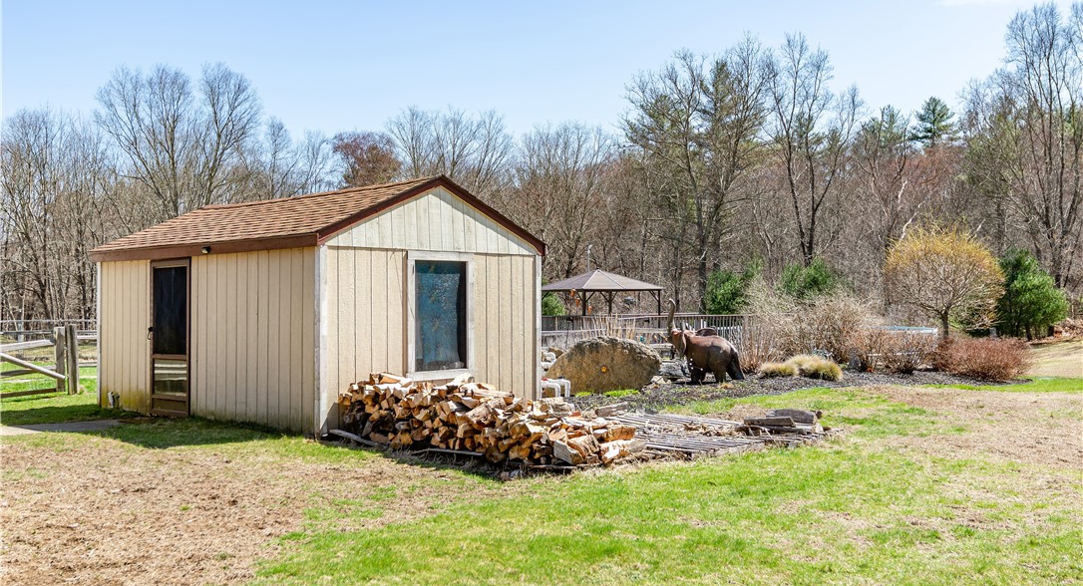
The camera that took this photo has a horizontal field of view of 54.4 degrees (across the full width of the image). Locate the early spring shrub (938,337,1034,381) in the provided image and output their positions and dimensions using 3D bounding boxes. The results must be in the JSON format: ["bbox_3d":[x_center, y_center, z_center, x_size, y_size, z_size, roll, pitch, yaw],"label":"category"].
[{"bbox_3d":[7.477,1.068,17.800,1.600,0.760,1.350,-1,-1,23],"label":"early spring shrub"}]

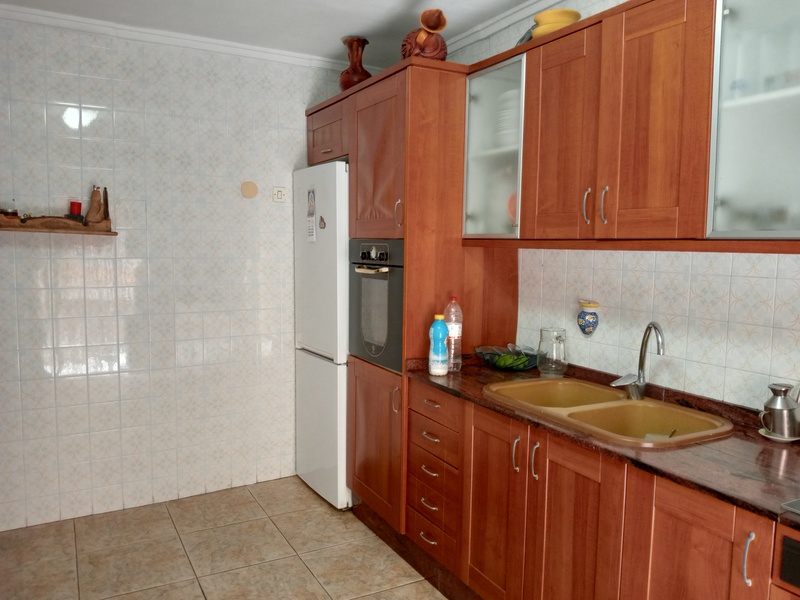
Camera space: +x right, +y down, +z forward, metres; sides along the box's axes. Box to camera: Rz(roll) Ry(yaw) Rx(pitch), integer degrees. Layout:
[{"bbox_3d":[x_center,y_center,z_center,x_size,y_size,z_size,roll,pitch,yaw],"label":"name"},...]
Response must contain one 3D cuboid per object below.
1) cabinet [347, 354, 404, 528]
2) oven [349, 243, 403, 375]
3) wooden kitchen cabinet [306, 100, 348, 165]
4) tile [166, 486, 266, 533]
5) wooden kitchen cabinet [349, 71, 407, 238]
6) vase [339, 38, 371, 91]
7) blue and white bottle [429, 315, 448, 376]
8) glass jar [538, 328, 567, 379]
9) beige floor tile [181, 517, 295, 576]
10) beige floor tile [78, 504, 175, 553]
[{"bbox_3d":[0.119,0.648,3.215,0.560,0.710,0.597,-2,6,-28],"label":"cabinet"},{"bbox_3d":[0.109,0.001,3.204,0.540,0.595,0.580,-2,6,-29],"label":"oven"},{"bbox_3d":[-0.135,-0.905,3.652,0.590,0.290,0.590,-2,6,-29],"label":"wooden kitchen cabinet"},{"bbox_3d":[-1.005,1.147,3.531,0.456,0.010,0.456,-2,6,-29],"label":"tile"},{"bbox_3d":[0.131,-0.639,3.092,0.560,0.697,0.597,-2,6,-28],"label":"wooden kitchen cabinet"},{"bbox_3d":[-0.228,-1.194,3.357,0.170,0.315,0.170,1,5,0],"label":"vase"},{"bbox_3d":[0.167,0.184,2.694,0.081,0.248,0.081,1,5,0],"label":"blue and white bottle"},{"bbox_3d":[0.632,0.219,2.665,0.127,0.194,0.127,1,5,0],"label":"glass jar"},{"bbox_3d":[-0.794,1.199,3.157,0.463,0.010,0.463,-2,6,-28],"label":"beige floor tile"},{"bbox_3d":[-1.405,1.161,3.309,0.456,0.010,0.456,-2,6,-29],"label":"beige floor tile"}]

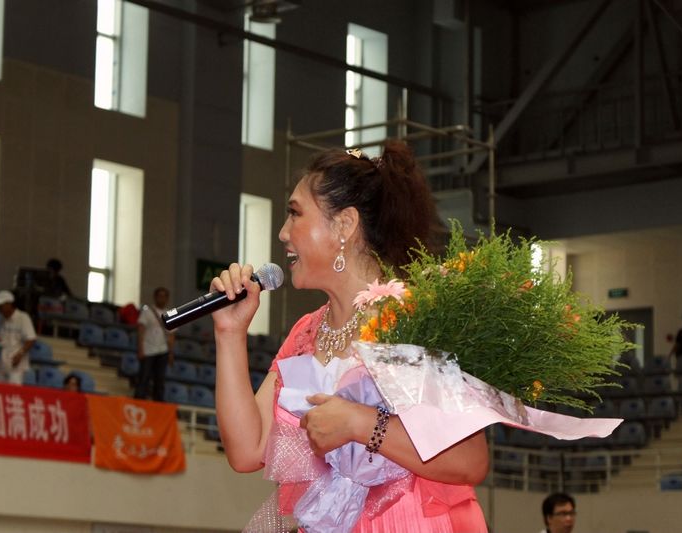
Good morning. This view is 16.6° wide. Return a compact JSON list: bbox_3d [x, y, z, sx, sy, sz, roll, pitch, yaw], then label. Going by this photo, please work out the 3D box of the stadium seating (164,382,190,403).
[{"bbox_3d":[-2.018,1.608,29.390,0.380,0.340,0.420,-6,-11,38],"label":"stadium seating"}]

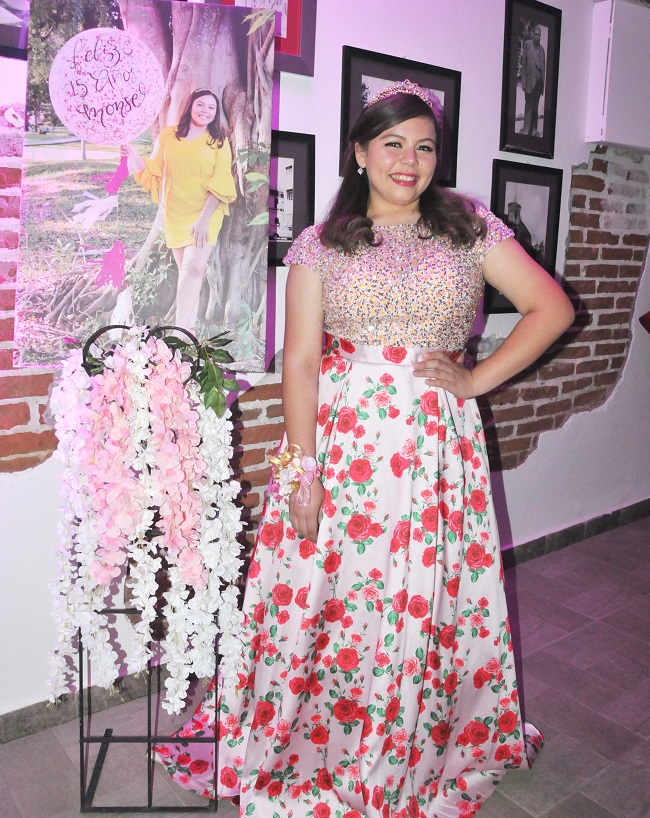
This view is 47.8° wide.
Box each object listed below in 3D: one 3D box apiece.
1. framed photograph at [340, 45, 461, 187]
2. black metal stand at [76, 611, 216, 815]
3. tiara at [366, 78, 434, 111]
[{"bbox_3d":[0.252,-0.891,2.272,0.493,0.368,0.028,-7,14,-36],"label":"framed photograph"},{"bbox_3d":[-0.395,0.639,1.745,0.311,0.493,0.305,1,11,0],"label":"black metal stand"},{"bbox_3d":[0.150,-0.634,1.482,0.142,0.062,0.075,0,11,-8],"label":"tiara"}]

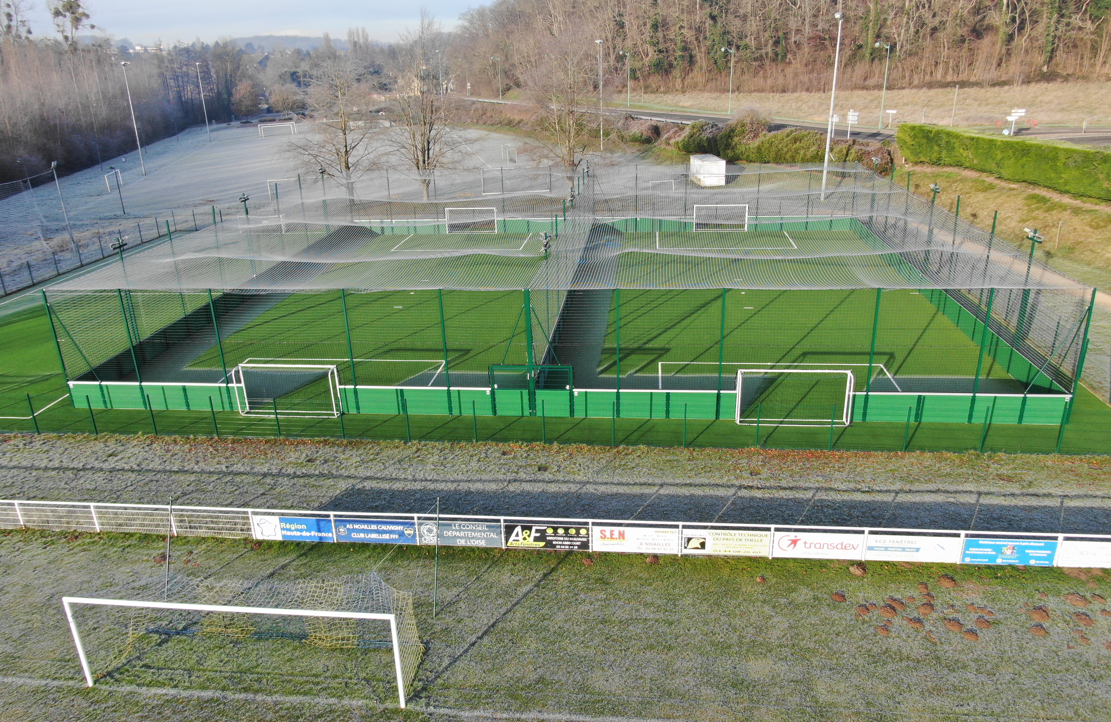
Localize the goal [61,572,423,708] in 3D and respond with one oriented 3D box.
[{"bbox_3d":[-6.885,5.989,17.643,7.540,2.480,2.000,1,22,7],"label":"goal"}]

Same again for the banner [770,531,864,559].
[{"bbox_3d":[7.284,5.145,21.409,2.470,0.820,0.050,1,21,6],"label":"banner"}]

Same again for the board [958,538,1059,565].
[{"bbox_3d":[11.981,5.050,20.355,2.360,0.780,0.050,1,22,7],"label":"board"}]

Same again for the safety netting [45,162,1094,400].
[{"bbox_3d":[1.006,-7.191,45.936,40.400,4.150,35.000,1,22,7],"label":"safety netting"}]

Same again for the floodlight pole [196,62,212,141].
[{"bbox_3d":[-65.081,-48.095,143.489,1.000,13.940,0.900,-6,21,-10],"label":"floodlight pole"}]

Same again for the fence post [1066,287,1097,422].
[{"bbox_3d":[19.014,-0.157,27.860,0.140,5.280,0.140,1,22,7],"label":"fence post"}]

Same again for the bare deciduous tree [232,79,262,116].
[{"bbox_3d":[-81.877,-69.115,204.116,8.200,10.738,8.200,-2,22,0],"label":"bare deciduous tree"}]

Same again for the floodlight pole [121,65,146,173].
[{"bbox_3d":[-56.816,-32.712,104.672,1.200,14.564,1.400,-7,22,-12],"label":"floodlight pole"}]

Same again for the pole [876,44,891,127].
[{"bbox_3d":[38.987,-33.022,93.142,2.000,9.600,0.450,-6,22,-9],"label":"pole"}]

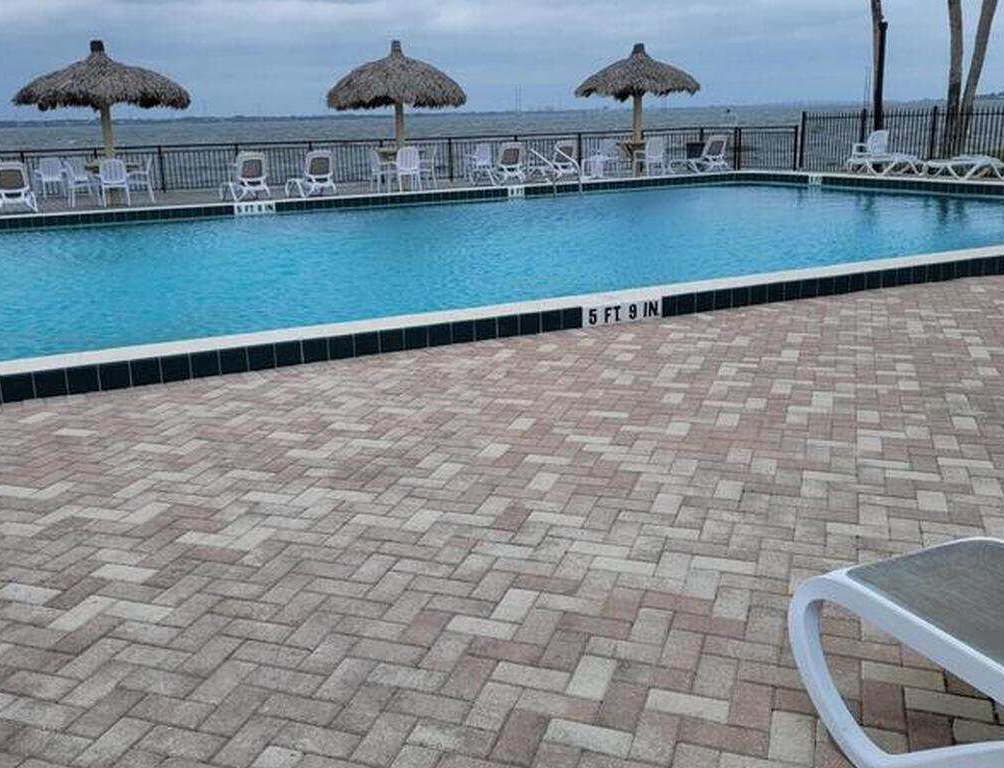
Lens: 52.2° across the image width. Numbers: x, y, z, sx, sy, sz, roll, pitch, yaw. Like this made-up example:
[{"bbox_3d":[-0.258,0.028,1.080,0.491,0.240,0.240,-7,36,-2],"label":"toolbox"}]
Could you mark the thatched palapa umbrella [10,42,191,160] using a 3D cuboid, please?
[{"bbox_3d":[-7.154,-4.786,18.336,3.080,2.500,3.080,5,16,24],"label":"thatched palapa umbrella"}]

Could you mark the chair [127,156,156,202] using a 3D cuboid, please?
[{"bbox_3d":[-6.604,-3.703,18.647,0.570,0.820,0.570,-7,16,-21],"label":"chair"}]

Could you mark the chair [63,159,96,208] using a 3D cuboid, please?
[{"bbox_3d":[-7.501,-3.584,18.289,0.570,0.820,0.570,-9,16,-25],"label":"chair"}]

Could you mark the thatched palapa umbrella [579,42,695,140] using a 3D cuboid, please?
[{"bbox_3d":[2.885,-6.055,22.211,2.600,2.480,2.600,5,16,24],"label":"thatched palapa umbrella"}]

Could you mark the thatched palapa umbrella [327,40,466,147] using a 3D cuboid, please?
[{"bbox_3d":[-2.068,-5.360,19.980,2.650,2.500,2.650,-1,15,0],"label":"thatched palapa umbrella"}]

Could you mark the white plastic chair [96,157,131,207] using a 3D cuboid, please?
[{"bbox_3d":[-6.911,-3.577,18.223,0.560,0.810,0.570,-8,16,-24],"label":"white plastic chair"}]

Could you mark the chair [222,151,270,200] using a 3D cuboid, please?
[{"bbox_3d":[-4.799,-3.900,19.104,0.640,0.870,1.380,-9,16,-26],"label":"chair"}]

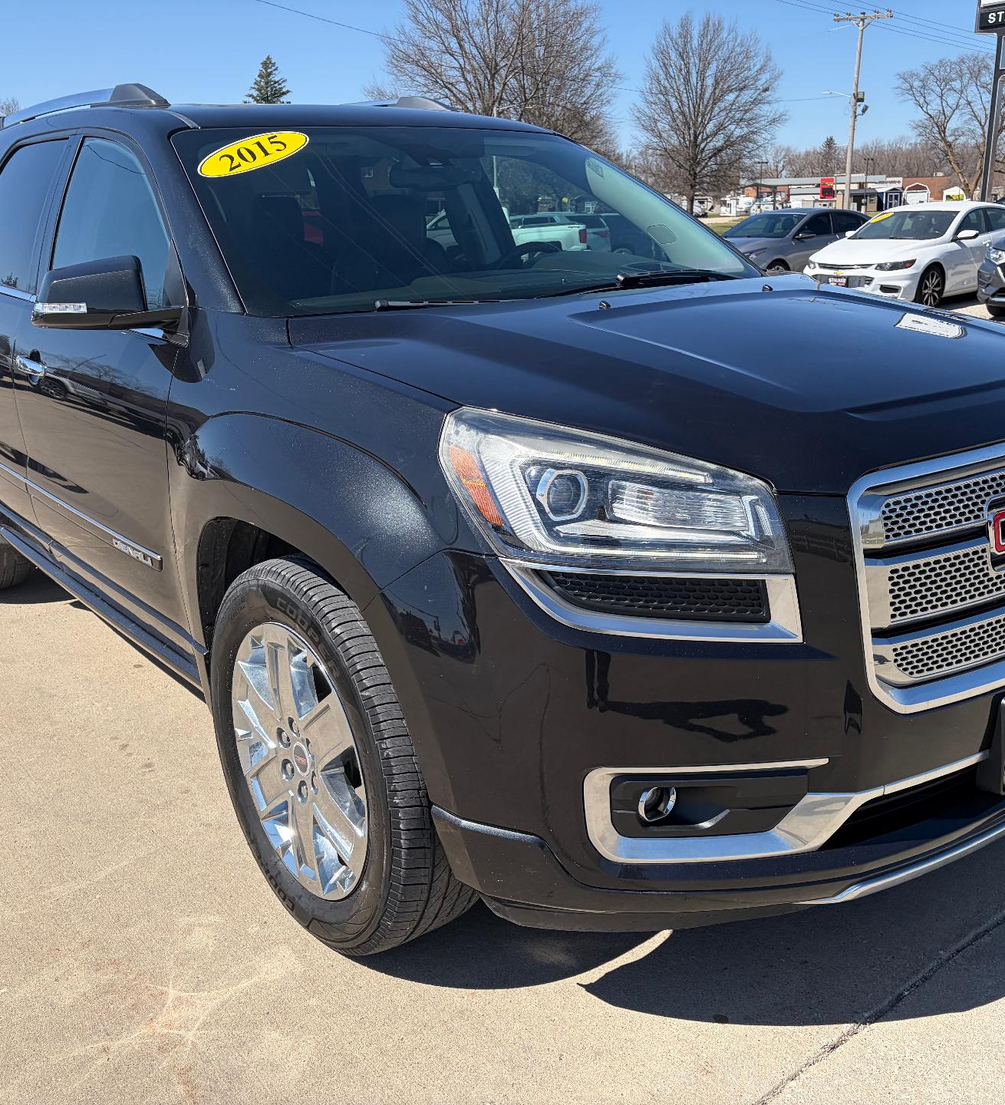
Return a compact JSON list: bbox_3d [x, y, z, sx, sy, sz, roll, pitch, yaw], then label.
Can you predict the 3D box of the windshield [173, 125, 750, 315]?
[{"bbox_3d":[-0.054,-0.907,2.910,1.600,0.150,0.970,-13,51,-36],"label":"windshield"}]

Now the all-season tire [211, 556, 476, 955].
[{"bbox_3d":[-0.313,0.378,2.216,0.255,0.780,0.780,-13,20,-36],"label":"all-season tire"}]

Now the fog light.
[{"bbox_3d":[0.233,0.391,1.721,0.070,0.070,0.045,-14,20,-36],"label":"fog light"}]

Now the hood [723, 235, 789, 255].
[{"bbox_3d":[3.673,-4.906,17.700,1.100,0.260,1.500,-12,20,-33],"label":"hood"}]

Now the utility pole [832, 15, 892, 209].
[{"bbox_3d":[15.131,-18.208,47.538,2.500,9.128,0.500,3,17,17],"label":"utility pole"}]

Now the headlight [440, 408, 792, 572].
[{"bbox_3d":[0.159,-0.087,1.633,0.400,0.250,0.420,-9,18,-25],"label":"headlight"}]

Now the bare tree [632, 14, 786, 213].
[{"bbox_3d":[12.397,-26.098,66.399,9.070,11.420,9.070,-1,16,0],"label":"bare tree"}]

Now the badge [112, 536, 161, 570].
[{"bbox_3d":[-0.849,0.001,2.563,0.015,0.040,0.320,-14,20,-36],"label":"badge"}]

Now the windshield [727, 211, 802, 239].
[{"bbox_3d":[4.364,-5.426,18.400,0.820,0.150,1.400,-40,33,-21],"label":"windshield"}]

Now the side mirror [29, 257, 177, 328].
[{"bbox_3d":[-0.837,-0.543,2.322,0.275,0.155,0.165,-13,20,-36],"label":"side mirror"}]

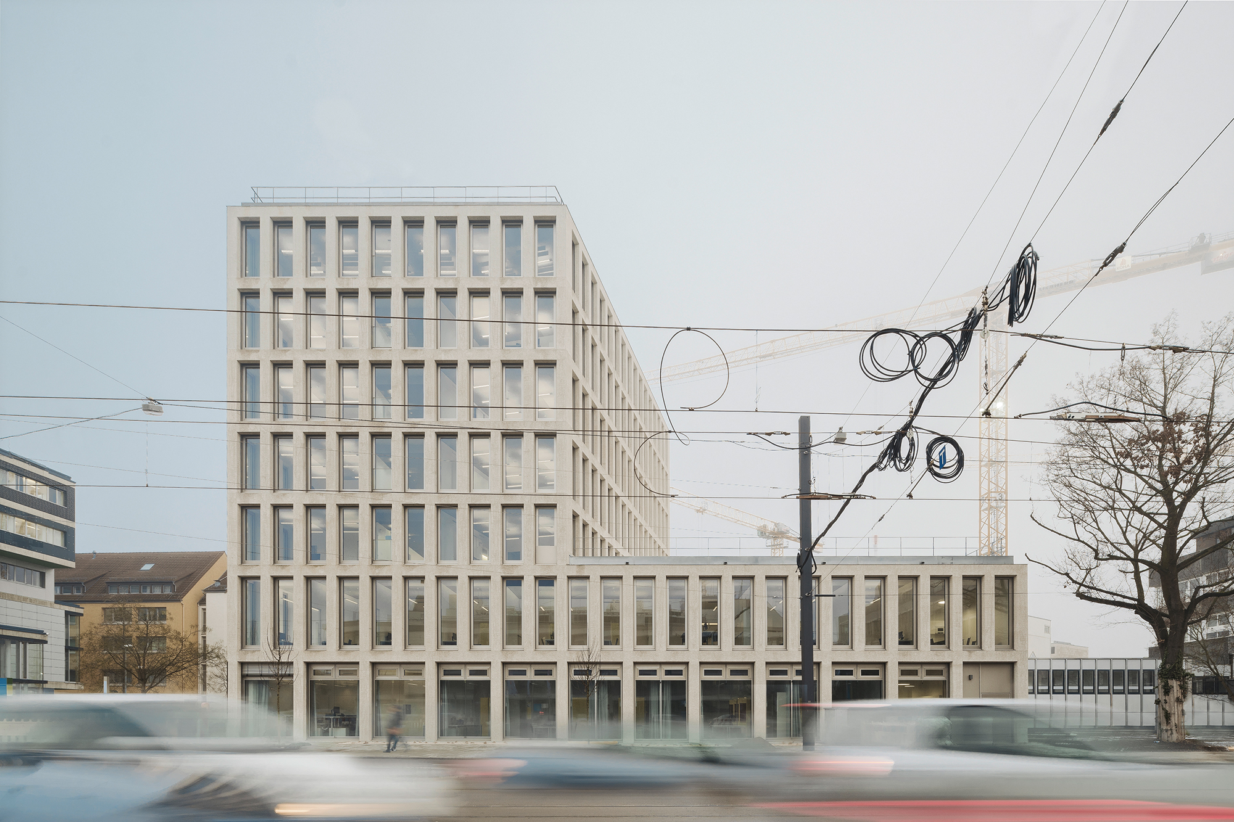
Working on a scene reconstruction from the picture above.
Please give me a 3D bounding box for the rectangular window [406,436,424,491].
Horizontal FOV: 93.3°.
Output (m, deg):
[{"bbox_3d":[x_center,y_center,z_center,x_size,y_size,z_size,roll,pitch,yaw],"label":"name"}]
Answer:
[{"bbox_3d":[-10.028,2.616,29.000,0.912,2.735,0.200,0,0,0],"label":"rectangular window"}]

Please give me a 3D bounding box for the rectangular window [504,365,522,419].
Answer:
[{"bbox_3d":[-5.140,-0.909,28.900,0.970,2.726,0.150,0,0,0],"label":"rectangular window"}]

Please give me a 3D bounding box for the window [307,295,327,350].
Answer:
[{"bbox_3d":[-14.709,-4.315,28.586,0.993,2.673,0.150,0,0,0],"label":"window"}]

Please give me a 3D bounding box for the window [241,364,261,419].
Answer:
[{"bbox_3d":[-17.572,-0.892,28.000,0.950,2.618,0.200,0,0,0],"label":"window"}]

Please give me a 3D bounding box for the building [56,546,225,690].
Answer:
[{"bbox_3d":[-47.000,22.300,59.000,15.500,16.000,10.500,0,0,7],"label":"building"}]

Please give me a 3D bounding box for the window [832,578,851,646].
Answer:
[{"bbox_3d":[10.778,9.662,28.000,1.000,3.290,0.150,0,0,0],"label":"window"}]

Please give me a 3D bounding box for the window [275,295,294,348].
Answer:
[{"bbox_3d":[-15.812,-4.264,27.700,0.871,2.567,0.200,0,0,0],"label":"window"}]

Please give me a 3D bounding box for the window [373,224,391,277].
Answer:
[{"bbox_3d":[-11.183,-7.633,27.700,0.871,2.522,0.200,0,0,0],"label":"window"}]

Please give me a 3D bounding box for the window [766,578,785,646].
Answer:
[{"bbox_3d":[7.394,9.431,27.200,0.940,3.220,0.150,0,0,0],"label":"window"}]

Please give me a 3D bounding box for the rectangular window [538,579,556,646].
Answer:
[{"bbox_3d":[-3.267,9.431,27.200,0.940,3.220,0.150,0,0,0],"label":"rectangular window"}]

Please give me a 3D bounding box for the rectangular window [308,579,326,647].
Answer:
[{"bbox_3d":[-14.898,9.983,29.000,0.864,3.359,0.200,0,0,0],"label":"rectangular window"}]

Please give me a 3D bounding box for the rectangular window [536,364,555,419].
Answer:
[{"bbox_3d":[-3.527,-0.912,29.000,0.960,2.783,0.200,0,0,0],"label":"rectangular window"}]

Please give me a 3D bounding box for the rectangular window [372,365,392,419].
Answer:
[{"bbox_3d":[-11.667,-0.933,28.900,0.970,2.726,0.150,0,0,0],"label":"rectangular window"}]

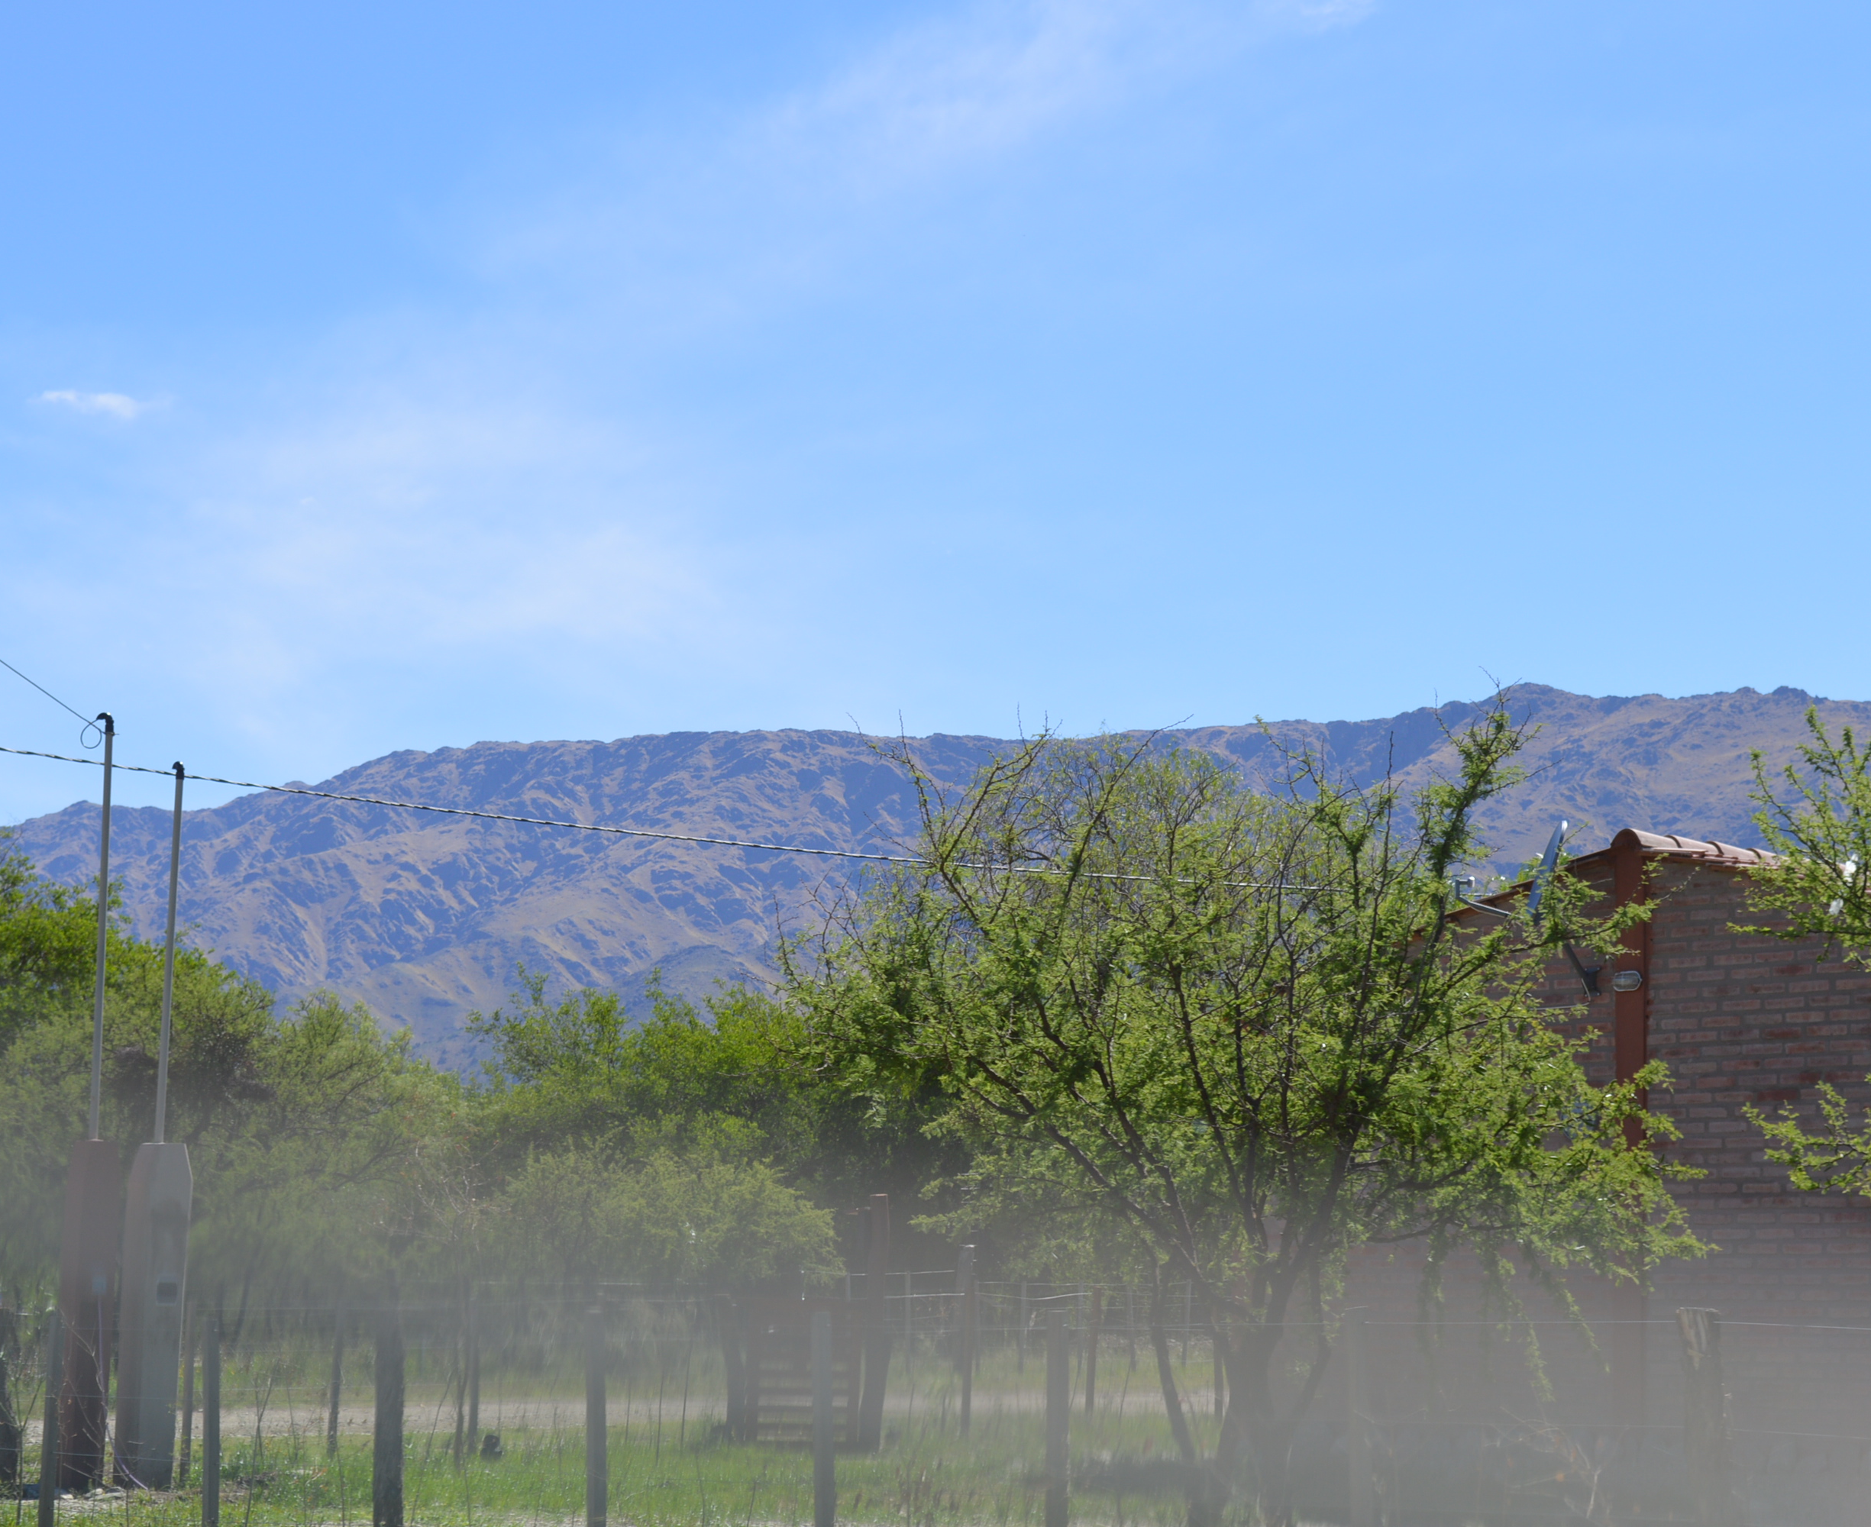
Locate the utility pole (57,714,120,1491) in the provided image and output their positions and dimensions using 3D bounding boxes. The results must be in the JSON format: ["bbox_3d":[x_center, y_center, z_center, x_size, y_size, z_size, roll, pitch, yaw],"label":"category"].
[{"bbox_3d":[-4.748,1.886,23.600,0.290,4.328,0.250,8,-11,-42],"label":"utility pole"}]

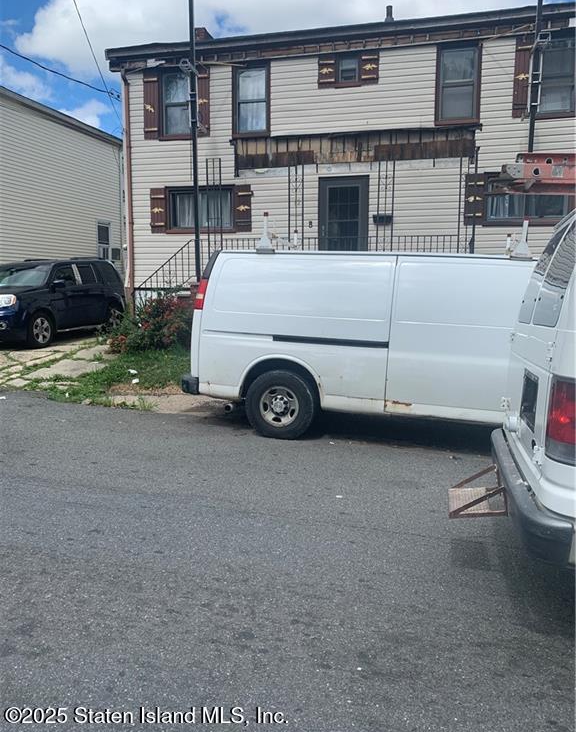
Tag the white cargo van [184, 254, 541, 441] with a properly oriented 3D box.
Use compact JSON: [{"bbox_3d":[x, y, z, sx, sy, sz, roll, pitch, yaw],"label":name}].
[{"bbox_3d":[1.894,-0.213,6.664,6.050,2.100,2.010,4,9,15],"label":"white cargo van"}]

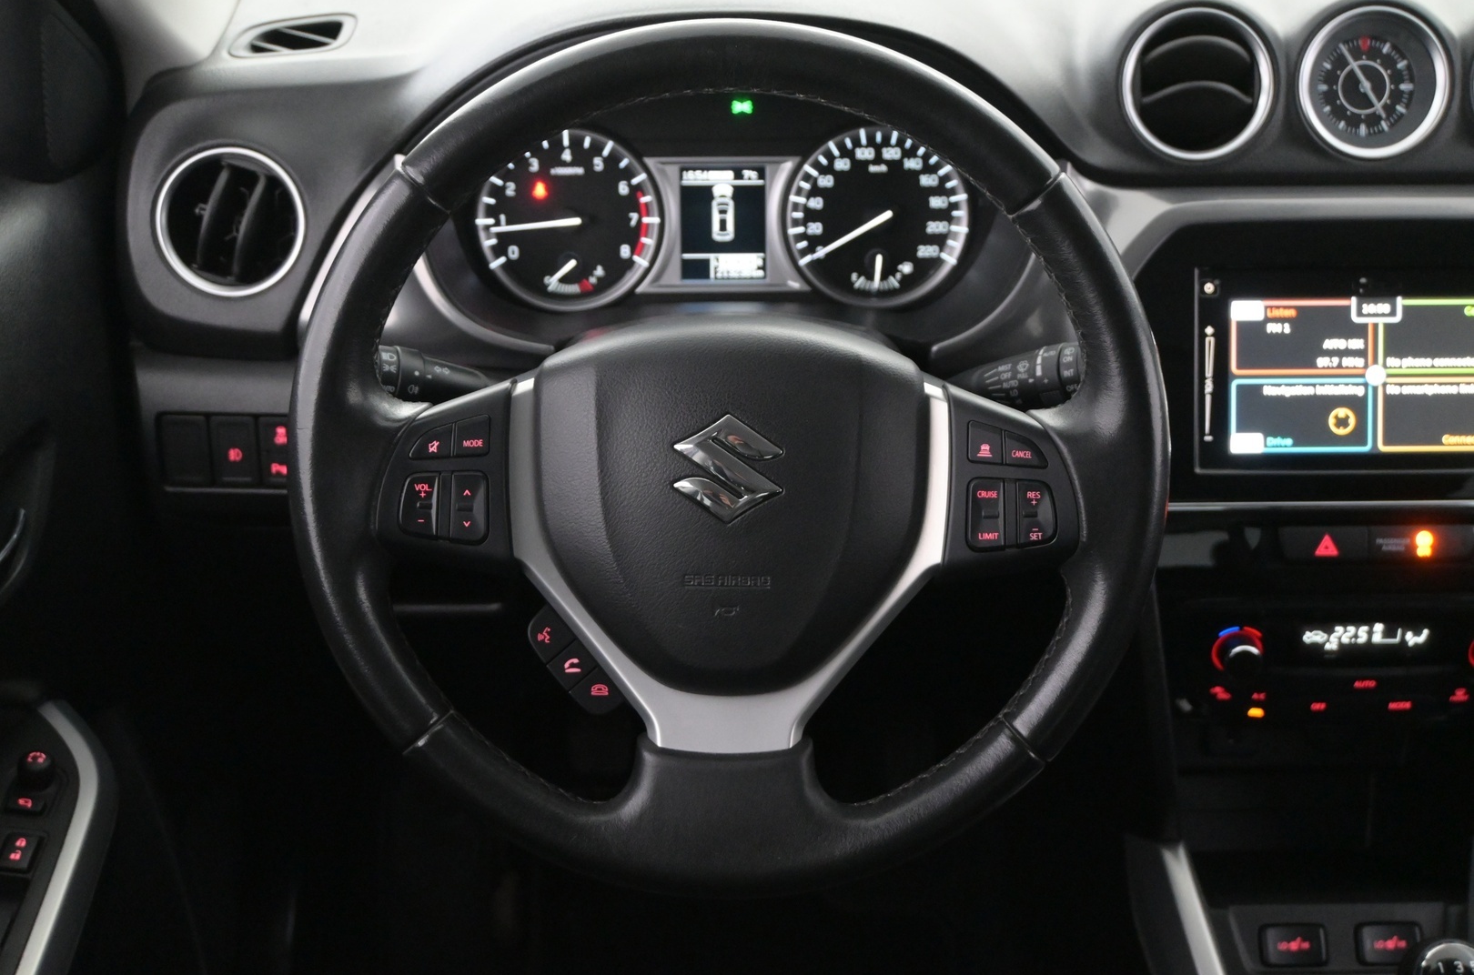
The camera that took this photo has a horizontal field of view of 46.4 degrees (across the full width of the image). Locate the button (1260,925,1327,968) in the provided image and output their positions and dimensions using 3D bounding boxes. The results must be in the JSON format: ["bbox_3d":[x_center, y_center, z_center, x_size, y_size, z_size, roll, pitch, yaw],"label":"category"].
[{"bbox_3d":[0.304,0.252,0.944,0.037,0.022,0.010,0,-22,0],"label":"button"}]

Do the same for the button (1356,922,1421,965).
[{"bbox_3d":[0.356,0.251,0.944,0.036,0.023,0.010,0,-22,0],"label":"button"}]

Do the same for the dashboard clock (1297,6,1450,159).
[{"bbox_3d":[0.344,-0.219,0.930,0.082,0.082,0.030,0,-1,0],"label":"dashboard clock"}]

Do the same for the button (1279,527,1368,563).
[{"bbox_3d":[0.314,0.031,0.920,0.047,0.020,0.012,0,-3,0],"label":"button"}]

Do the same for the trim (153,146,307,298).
[{"bbox_3d":[-0.267,-0.140,0.911,0.080,0.080,0.016,0,2,0],"label":"trim"}]

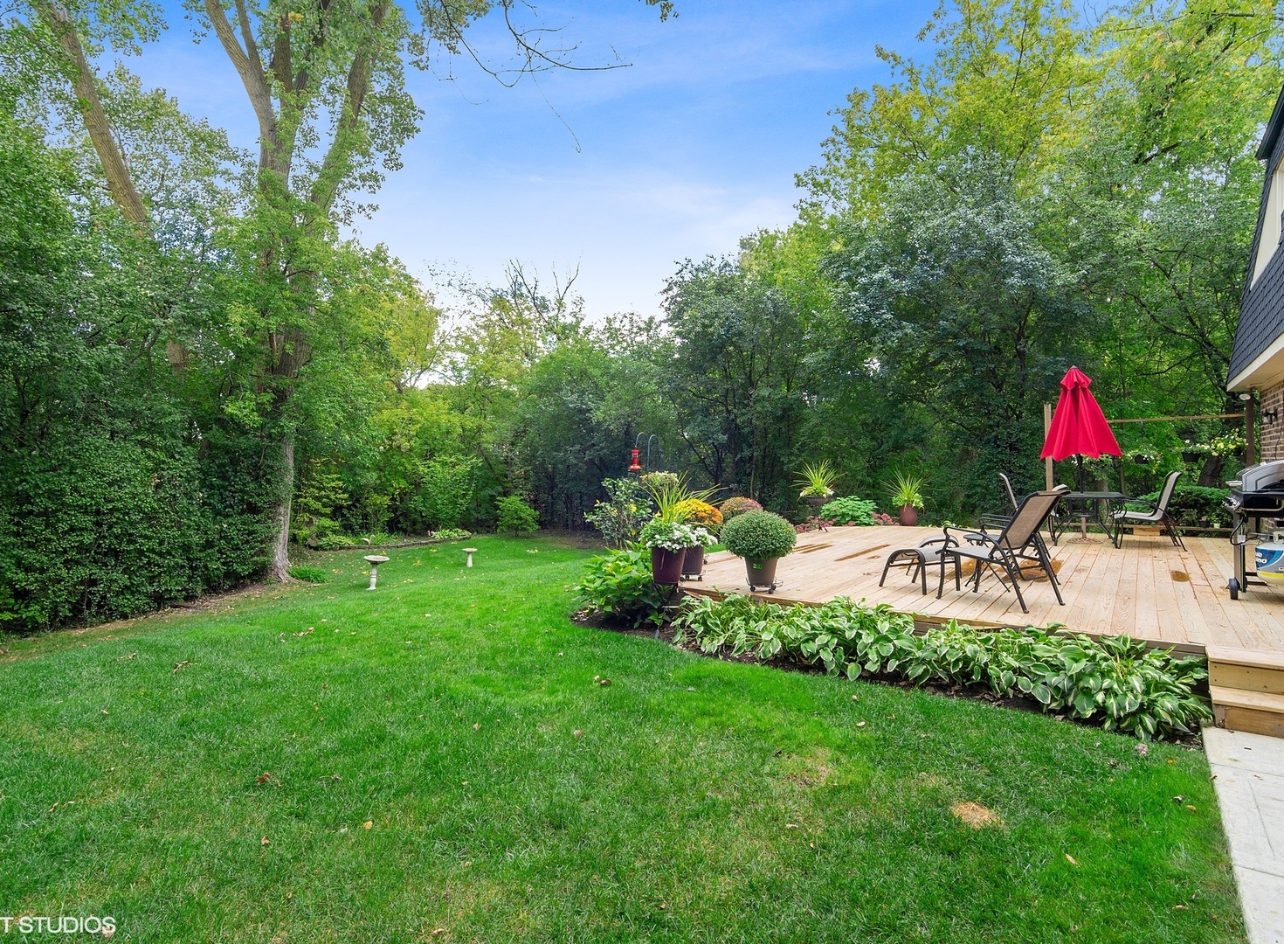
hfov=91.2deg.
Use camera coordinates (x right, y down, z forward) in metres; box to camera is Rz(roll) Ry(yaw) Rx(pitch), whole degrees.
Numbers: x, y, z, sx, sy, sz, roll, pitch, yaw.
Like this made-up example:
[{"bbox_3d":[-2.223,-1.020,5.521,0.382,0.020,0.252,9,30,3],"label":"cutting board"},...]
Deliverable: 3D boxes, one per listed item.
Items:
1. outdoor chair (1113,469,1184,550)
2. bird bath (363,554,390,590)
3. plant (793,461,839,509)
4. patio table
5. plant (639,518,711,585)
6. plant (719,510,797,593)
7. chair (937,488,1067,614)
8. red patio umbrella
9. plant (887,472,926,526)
[{"bbox_3d":[7.006,0.514,8.760,0.780,1.030,0.580,1,1,29],"label":"outdoor chair"},{"bbox_3d":[-4.393,1.660,10.431,0.400,0.575,0.400,0,1,0],"label":"bird bath"},{"bbox_3d":[2.963,0.207,10.700,0.720,0.800,0.700,0,1,0],"label":"plant"},{"bbox_3d":[6.417,0.673,9.084,0.960,0.700,0.960,1,1,30],"label":"patio table"},{"bbox_3d":[0.314,0.753,5.950,0.620,0.600,0.580,0,1,0],"label":"plant"},{"bbox_3d":[1.086,0.722,5.894,0.680,0.720,0.680,0,1,0],"label":"plant"},{"bbox_3d":[2.987,0.617,5.302,0.600,0.950,0.790,-1,1,-40],"label":"chair"},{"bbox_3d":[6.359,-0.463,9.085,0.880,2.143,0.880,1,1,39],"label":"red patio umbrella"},{"bbox_3d":[4.979,0.511,11.850,0.660,1.020,0.640,0,1,0],"label":"plant"}]

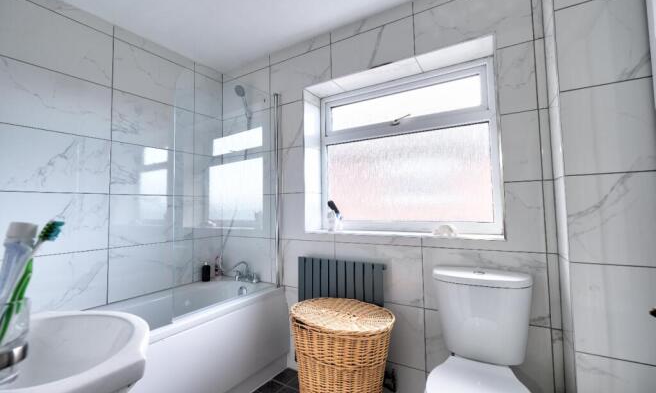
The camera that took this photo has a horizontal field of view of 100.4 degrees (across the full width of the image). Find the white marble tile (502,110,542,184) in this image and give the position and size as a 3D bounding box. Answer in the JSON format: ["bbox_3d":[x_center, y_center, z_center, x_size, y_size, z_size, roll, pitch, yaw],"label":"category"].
[{"bbox_3d":[0.934,-0.241,1.324,0.152,0.337,0.015,-3,-3,30],"label":"white marble tile"}]

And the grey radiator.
[{"bbox_3d":[0.076,0.695,1.707,0.590,0.600,0.062,-3,-3,30],"label":"grey radiator"}]

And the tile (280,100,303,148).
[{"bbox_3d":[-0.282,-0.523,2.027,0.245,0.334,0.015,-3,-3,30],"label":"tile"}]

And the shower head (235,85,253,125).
[{"bbox_3d":[-0.643,-0.697,2.105,0.082,0.265,0.075,-3,19,30],"label":"shower head"}]

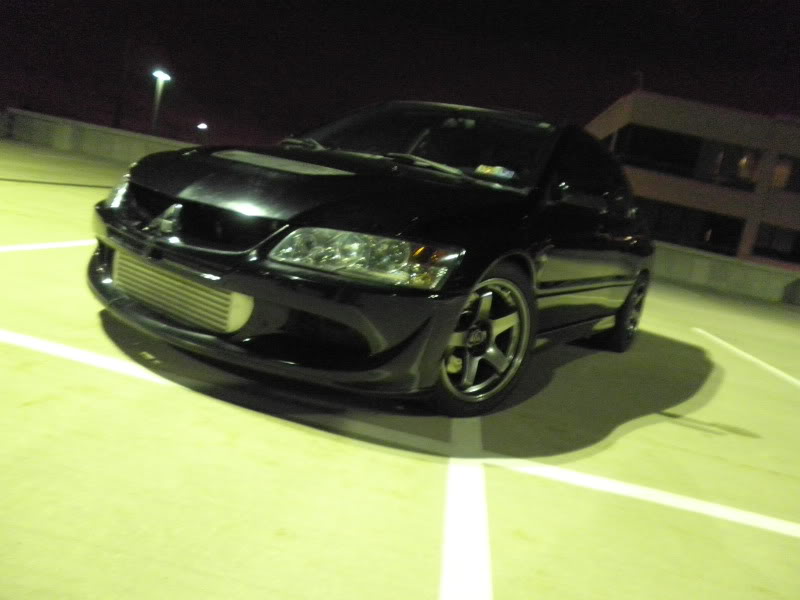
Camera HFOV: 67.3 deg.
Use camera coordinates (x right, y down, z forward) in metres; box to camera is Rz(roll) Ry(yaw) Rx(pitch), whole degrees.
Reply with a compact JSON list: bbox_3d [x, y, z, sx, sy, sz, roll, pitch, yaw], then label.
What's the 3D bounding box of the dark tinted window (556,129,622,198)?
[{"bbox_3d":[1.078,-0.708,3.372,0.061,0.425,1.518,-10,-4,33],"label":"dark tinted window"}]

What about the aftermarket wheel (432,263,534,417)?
[{"bbox_3d":[0.272,0.143,2.414,0.630,0.630,0.230,4,12,-40],"label":"aftermarket wheel"}]

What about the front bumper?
[{"bbox_3d":[-0.689,-0.055,2.282,1.771,0.425,0.607,17,11,31],"label":"front bumper"}]

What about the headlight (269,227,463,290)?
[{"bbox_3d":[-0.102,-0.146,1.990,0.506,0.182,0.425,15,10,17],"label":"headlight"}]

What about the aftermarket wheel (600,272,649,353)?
[{"bbox_3d":[1.714,0.070,4.644,0.230,0.630,0.630,17,11,31],"label":"aftermarket wheel"}]

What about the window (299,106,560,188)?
[{"bbox_3d":[0.155,-0.877,3.204,1.417,0.142,0.769,17,44,31],"label":"window"}]

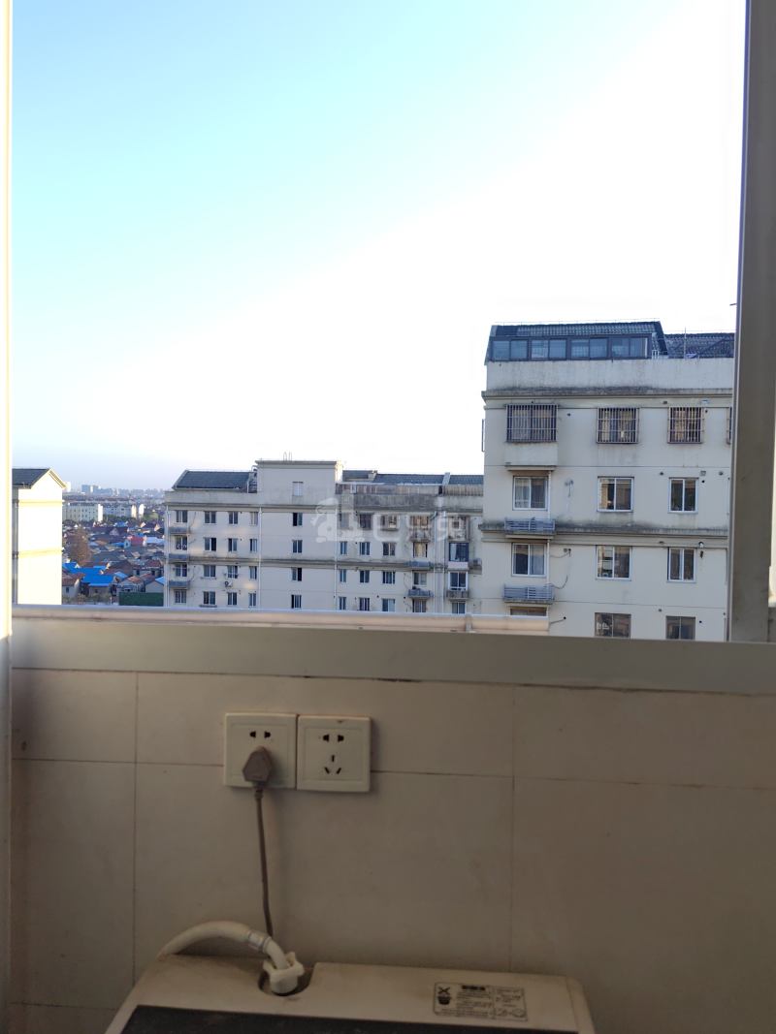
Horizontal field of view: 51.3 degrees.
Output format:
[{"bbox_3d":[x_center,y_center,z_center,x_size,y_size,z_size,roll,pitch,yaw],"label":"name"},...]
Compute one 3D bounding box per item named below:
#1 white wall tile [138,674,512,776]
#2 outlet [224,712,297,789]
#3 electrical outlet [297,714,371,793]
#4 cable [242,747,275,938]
[{"bbox_3d":[-0.080,0.245,0.959,0.450,0.109,0.010,1,0,5],"label":"white wall tile"},{"bbox_3d":[-0.150,0.276,0.955,0.086,0.086,0.012,1,0,5],"label":"outlet"},{"bbox_3d":[-0.063,0.277,0.947,0.086,0.086,0.012,1,0,5],"label":"electrical outlet"},{"bbox_3d":[-0.151,0.381,0.936,0.037,0.230,0.036,1,0,5],"label":"cable"}]

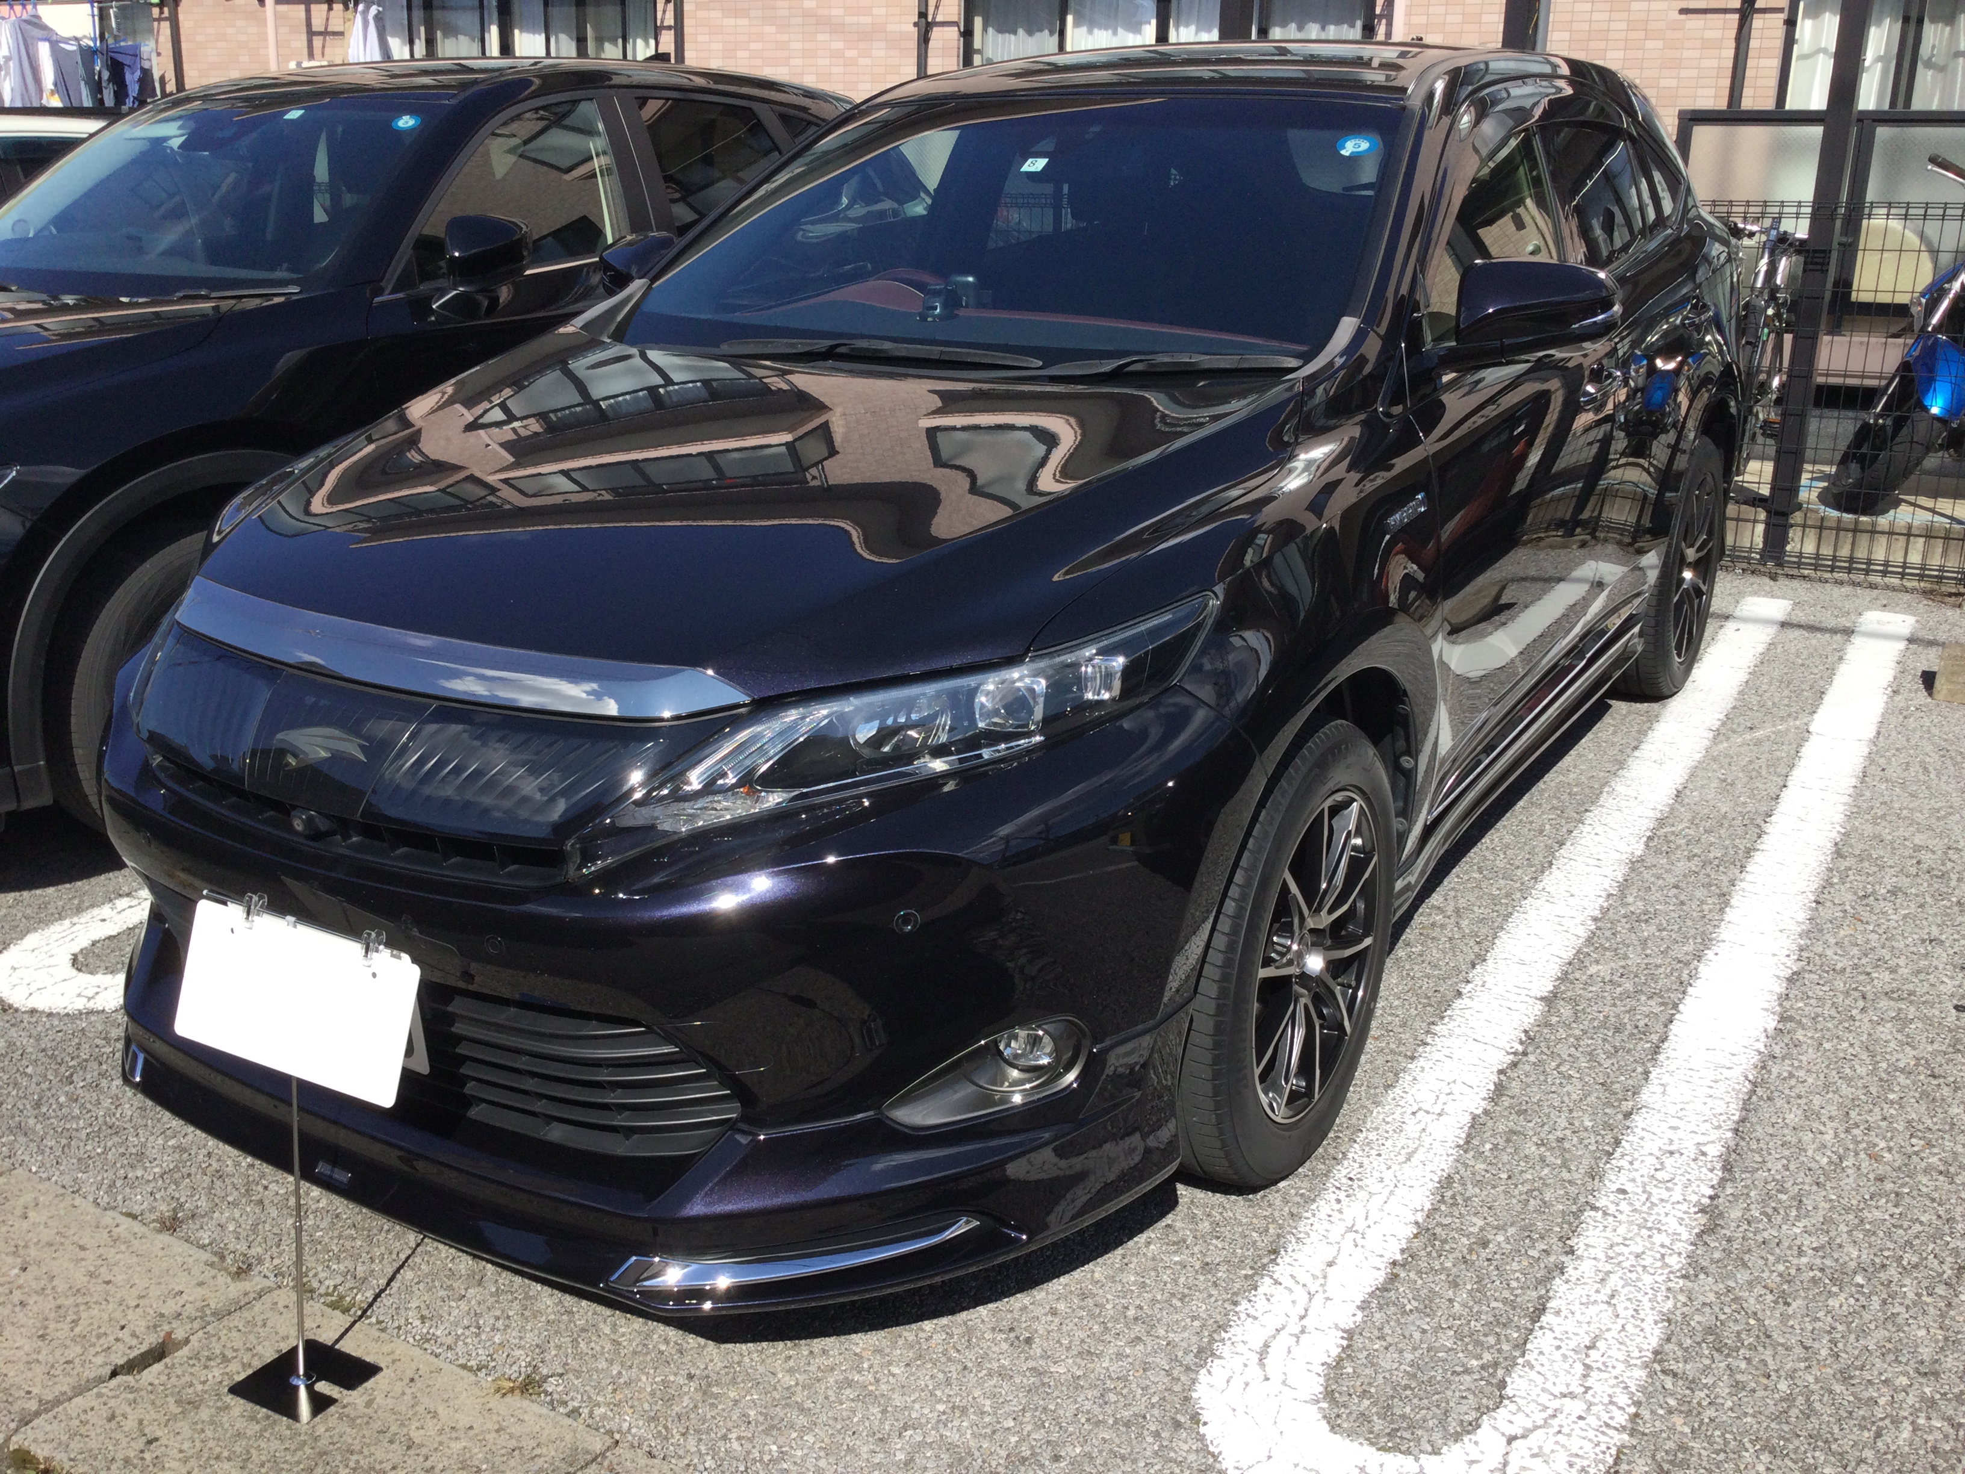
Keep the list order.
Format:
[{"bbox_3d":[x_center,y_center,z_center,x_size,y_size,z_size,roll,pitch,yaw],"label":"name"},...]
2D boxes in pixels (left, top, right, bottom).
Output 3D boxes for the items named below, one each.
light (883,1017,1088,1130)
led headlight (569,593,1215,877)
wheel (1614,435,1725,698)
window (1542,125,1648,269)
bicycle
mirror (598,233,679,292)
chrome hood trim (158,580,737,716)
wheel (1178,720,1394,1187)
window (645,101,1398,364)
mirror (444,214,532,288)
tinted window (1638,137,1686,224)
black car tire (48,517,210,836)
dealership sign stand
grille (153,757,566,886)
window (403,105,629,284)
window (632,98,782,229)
[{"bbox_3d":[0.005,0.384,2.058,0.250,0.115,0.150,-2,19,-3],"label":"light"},{"bbox_3d":[-0.074,-0.002,2.021,0.780,0.240,0.280,-6,20,-15],"label":"led headlight"},{"bbox_3d":[1.813,-0.462,4.746,0.235,0.716,0.716,11,22,30],"label":"wheel"},{"bbox_3d":[1.303,-1.136,3.698,0.100,0.300,0.760,11,22,30],"label":"window"},{"bbox_3d":[3.158,-1.550,7.064,0.550,1.030,1.650,9,17,26],"label":"bicycle"},{"bbox_3d":[-0.708,-0.986,3.715,0.250,0.160,0.170,11,22,30],"label":"mirror"},{"bbox_3d":[-0.721,-0.117,2.104,1.010,0.090,0.190,11,22,30],"label":"chrome hood trim"},{"bbox_3d":[0.389,0.294,2.582,0.240,0.715,0.715,11,22,30],"label":"wheel"},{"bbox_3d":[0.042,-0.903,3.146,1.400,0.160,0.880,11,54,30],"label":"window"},{"bbox_3d":[-1.124,-1.099,3.978,0.200,0.165,0.165,11,22,30],"label":"mirror"},{"bbox_3d":[1.753,-1.412,4.474,0.090,0.215,0.570,-8,14,29],"label":"tinted window"},{"bbox_3d":[-1.658,-0.076,3.742,0.225,0.720,0.720,11,22,30],"label":"black car tire"},{"bbox_3d":[-0.800,0.509,2.124,0.335,0.635,0.210,9,18,25],"label":"dealership sign stand"},{"bbox_3d":[-0.771,0.088,2.096,0.750,0.085,0.120,11,22,30],"label":"grille"},{"bbox_3d":[-1.153,-1.342,4.301,0.120,0.410,0.780,11,22,30],"label":"window"},{"bbox_3d":[-0.717,-1.611,5.002,0.110,0.410,0.720,-12,10,36],"label":"window"}]

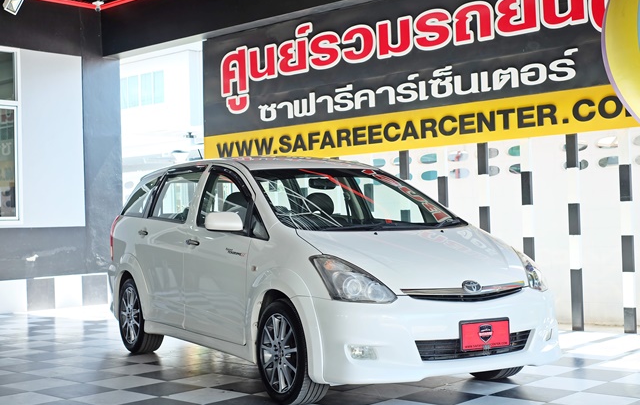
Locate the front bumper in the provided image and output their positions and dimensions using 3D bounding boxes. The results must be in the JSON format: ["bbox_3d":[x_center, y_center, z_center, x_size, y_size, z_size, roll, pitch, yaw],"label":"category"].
[{"bbox_3d":[0.814,0.775,5.615,1.740,0.570,0.620,-1,-1,-30],"label":"front bumper"}]

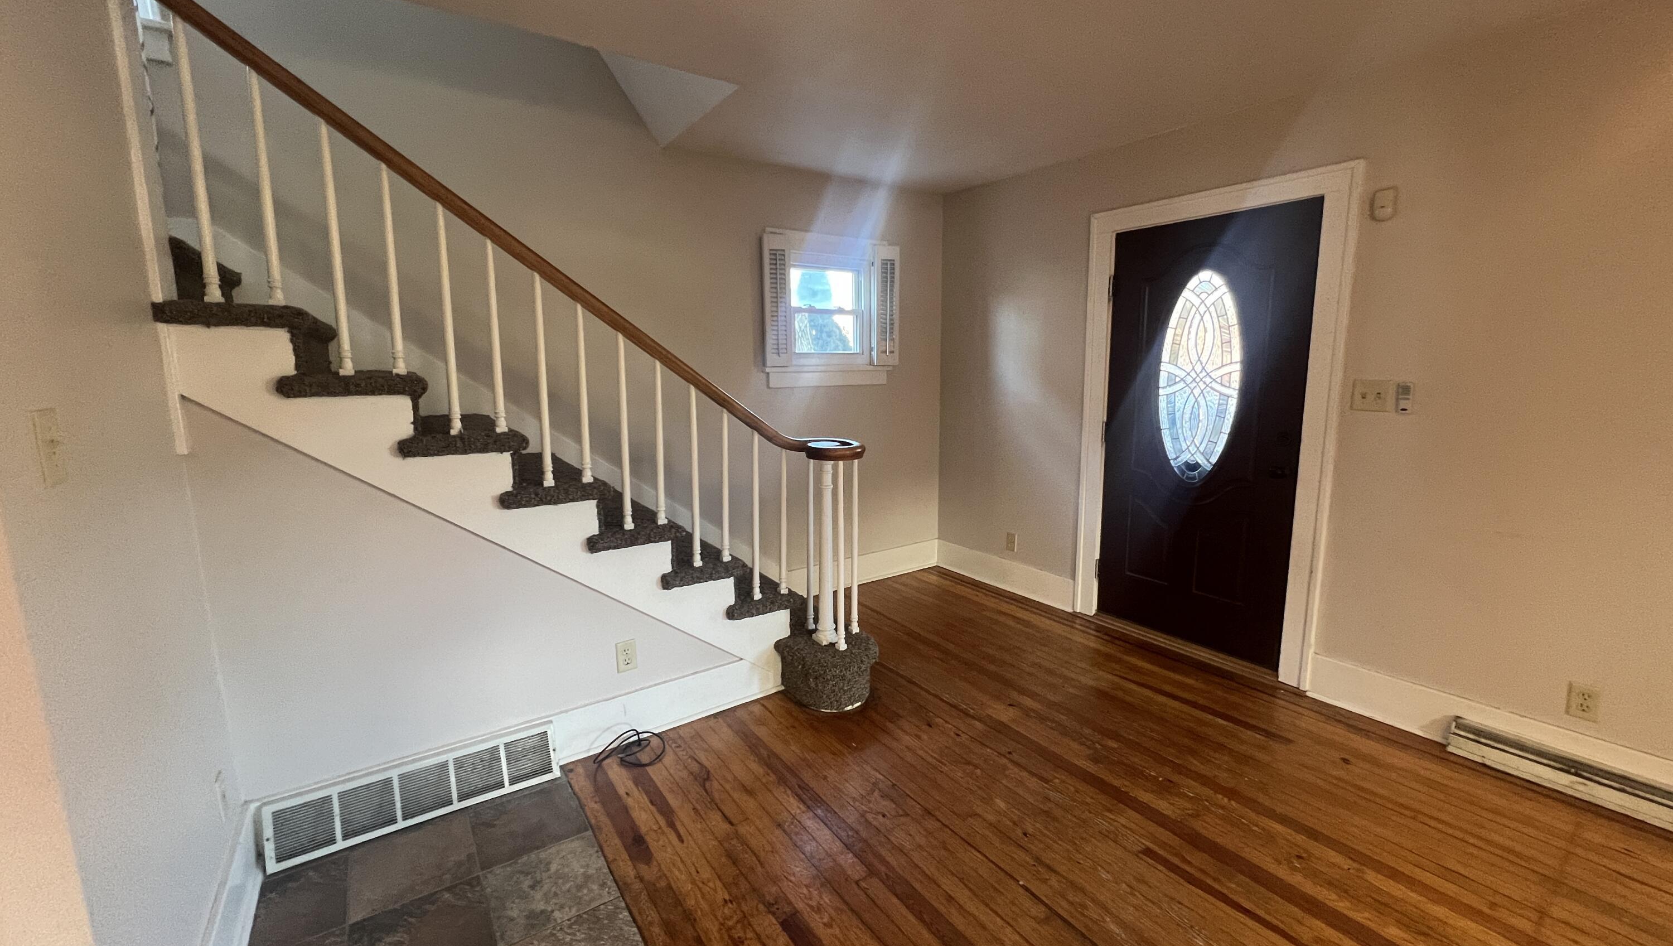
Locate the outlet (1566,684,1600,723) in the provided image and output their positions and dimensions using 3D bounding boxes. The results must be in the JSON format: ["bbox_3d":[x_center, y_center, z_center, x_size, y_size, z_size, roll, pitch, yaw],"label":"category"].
[{"bbox_3d":[2.475,0.765,2.084,0.010,0.115,0.071,-7,11,-35],"label":"outlet"}]

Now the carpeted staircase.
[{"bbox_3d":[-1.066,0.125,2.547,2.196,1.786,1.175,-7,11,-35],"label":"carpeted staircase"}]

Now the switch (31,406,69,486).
[{"bbox_3d":[-1.241,-0.041,0.993,0.010,0.115,0.071,-7,11,-35],"label":"switch"}]

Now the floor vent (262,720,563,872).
[{"bbox_3d":[-1.323,1.008,2.023,0.787,0.202,0.056,-7,11,-35],"label":"floor vent"}]

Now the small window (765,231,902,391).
[{"bbox_3d":[0.012,-0.979,3.833,0.959,0.883,0.111,-7,11,-35],"label":"small window"}]

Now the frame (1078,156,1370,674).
[{"bbox_3d":[1.769,-0.203,3.115,0.125,2.217,1.161,-7,11,-35],"label":"frame"}]

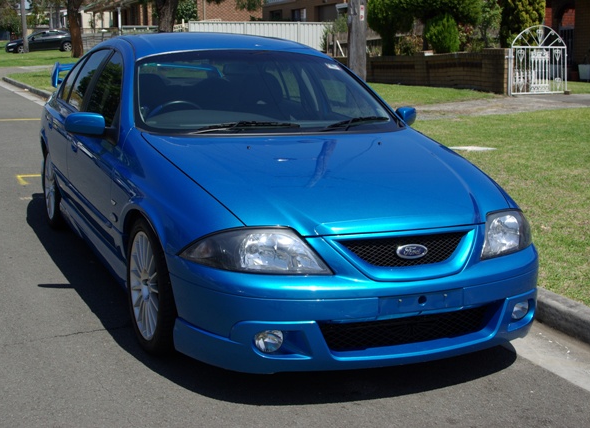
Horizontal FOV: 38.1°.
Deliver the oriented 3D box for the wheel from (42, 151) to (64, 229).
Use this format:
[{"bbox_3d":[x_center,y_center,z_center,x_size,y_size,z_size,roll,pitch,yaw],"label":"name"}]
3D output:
[{"bbox_3d":[-1.713,-0.210,6.360,0.230,0.650,0.650,-4,12,-24],"label":"wheel"}]

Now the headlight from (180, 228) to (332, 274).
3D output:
[{"bbox_3d":[-0.154,0.137,3.296,0.520,0.185,0.360,-4,12,-24],"label":"headlight"}]

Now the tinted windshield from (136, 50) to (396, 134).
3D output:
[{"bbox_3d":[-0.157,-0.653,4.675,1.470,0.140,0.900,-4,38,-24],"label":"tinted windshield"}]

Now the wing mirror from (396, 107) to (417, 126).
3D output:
[{"bbox_3d":[0.657,-0.581,5.183,0.220,0.145,0.130,-4,12,-24],"label":"wing mirror"}]

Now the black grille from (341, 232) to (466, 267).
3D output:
[{"bbox_3d":[0.448,0.146,3.397,0.580,0.135,0.100,-4,12,-24],"label":"black grille"}]

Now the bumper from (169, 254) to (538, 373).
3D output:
[{"bbox_3d":[0.402,0.354,3.543,1.800,0.420,0.550,-4,12,-24],"label":"bumper"}]

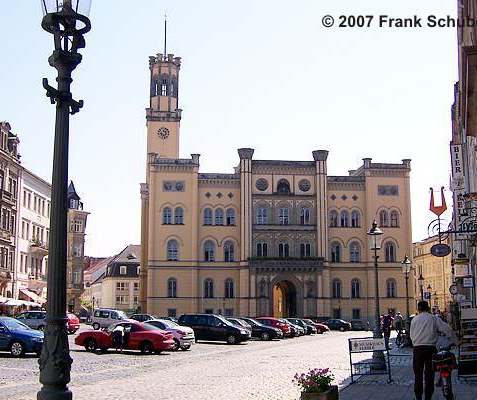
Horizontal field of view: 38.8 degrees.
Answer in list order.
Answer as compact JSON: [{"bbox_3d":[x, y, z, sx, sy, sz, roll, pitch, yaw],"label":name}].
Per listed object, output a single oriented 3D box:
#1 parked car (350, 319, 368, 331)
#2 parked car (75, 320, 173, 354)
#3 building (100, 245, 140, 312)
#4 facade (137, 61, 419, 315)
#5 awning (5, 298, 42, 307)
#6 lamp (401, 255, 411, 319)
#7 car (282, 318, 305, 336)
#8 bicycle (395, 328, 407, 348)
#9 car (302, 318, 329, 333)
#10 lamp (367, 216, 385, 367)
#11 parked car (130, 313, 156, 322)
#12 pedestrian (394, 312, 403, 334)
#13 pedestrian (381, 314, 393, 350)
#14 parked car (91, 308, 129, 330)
[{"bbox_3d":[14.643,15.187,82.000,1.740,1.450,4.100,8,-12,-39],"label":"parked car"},{"bbox_3d":[-4.992,6.060,29.800,4.350,1.320,1.740,-2,-9,11],"label":"parked car"},{"bbox_3d":[-22.199,16.700,138.000,14.000,15.200,9.000,3,-10,-18],"label":"building"},{"bbox_3d":[4.832,-0.931,99.902,36.870,39.090,14.000,1,-9,-5],"label":"facade"},{"bbox_3d":[-18.170,8.622,57.000,2.600,0.750,3.200,0,-9,2],"label":"awning"},{"bbox_3d":[7.512,4.651,30.300,0.500,4.300,0.500,0,-9,0],"label":"lamp"},{"bbox_3d":[3.479,10.802,57.500,4.150,1.440,1.720,-4,-10,26],"label":"car"},{"bbox_3d":[8.033,6.848,33.600,0.600,1.030,1.720,-1,-9,7],"label":"bicycle"},{"bbox_3d":[6.740,12.542,67.220,4.200,1.430,1.700,-3,-10,19],"label":"car"},{"bbox_3d":[3.922,2.763,19.400,0.520,4.300,0.520,0,-9,0],"label":"lamp"},{"bbox_3d":[-8.693,11.315,63.000,4.250,1.450,1.720,-5,-10,27],"label":"parked car"},{"bbox_3d":[12.649,9.767,53.500,0.520,1.730,0.380,-2,-9,9],"label":"pedestrian"},{"bbox_3d":[6.780,5.979,31.000,0.580,1.740,0.400,-1,-9,6],"label":"pedestrian"},{"bbox_3d":[-11.339,10.670,60.500,4.450,1.900,1.820,-5,-10,28],"label":"parked car"}]

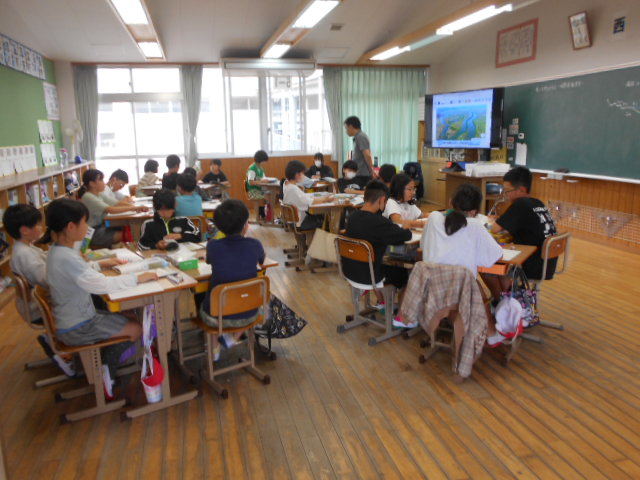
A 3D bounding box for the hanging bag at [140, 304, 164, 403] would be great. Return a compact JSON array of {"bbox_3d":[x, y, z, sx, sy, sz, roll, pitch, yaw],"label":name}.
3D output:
[{"bbox_3d":[-0.874,0.597,2.509,0.120,0.530,0.090,-9,15,-32],"label":"hanging bag"}]

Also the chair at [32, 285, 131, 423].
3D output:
[{"bbox_3d":[-1.249,0.522,2.542,0.450,0.720,0.380,-10,15,-34],"label":"chair"}]

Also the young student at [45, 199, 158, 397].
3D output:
[{"bbox_3d":[-1.171,0.332,2.602,0.600,1.115,0.400,-10,16,-35],"label":"young student"}]

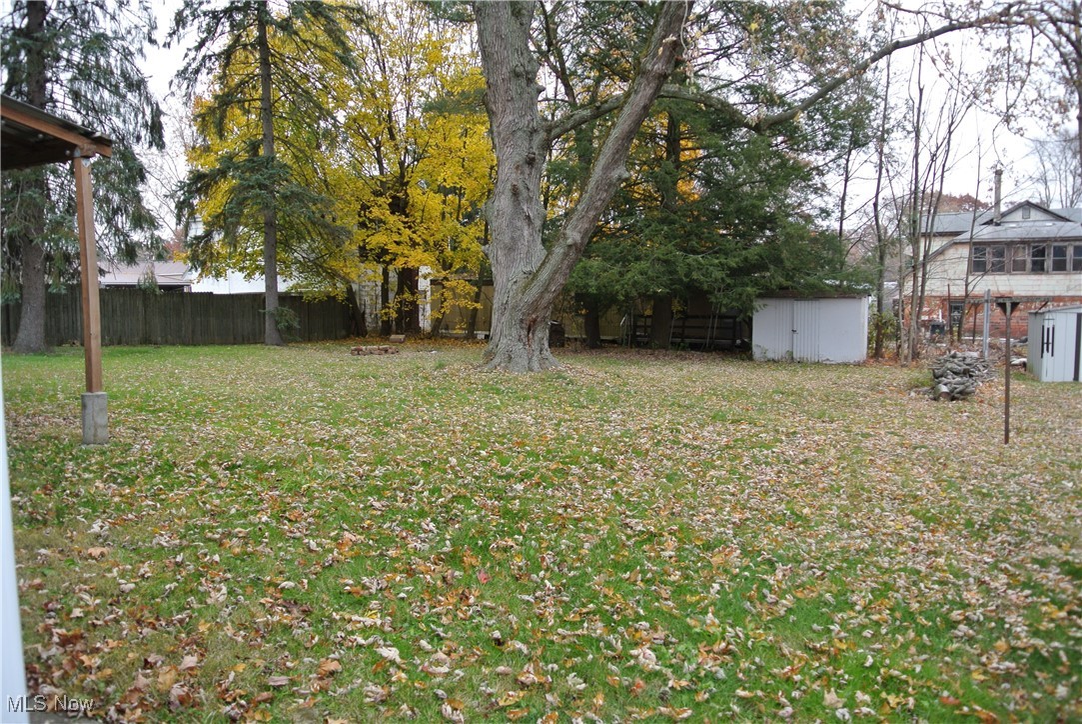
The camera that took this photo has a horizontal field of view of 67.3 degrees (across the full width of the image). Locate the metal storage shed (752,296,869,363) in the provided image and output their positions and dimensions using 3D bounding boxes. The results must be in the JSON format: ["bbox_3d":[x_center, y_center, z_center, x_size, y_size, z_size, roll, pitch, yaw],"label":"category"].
[{"bbox_3d":[8.070,-1.030,24.200,3.080,1.970,2.250,2,4,26],"label":"metal storage shed"}]

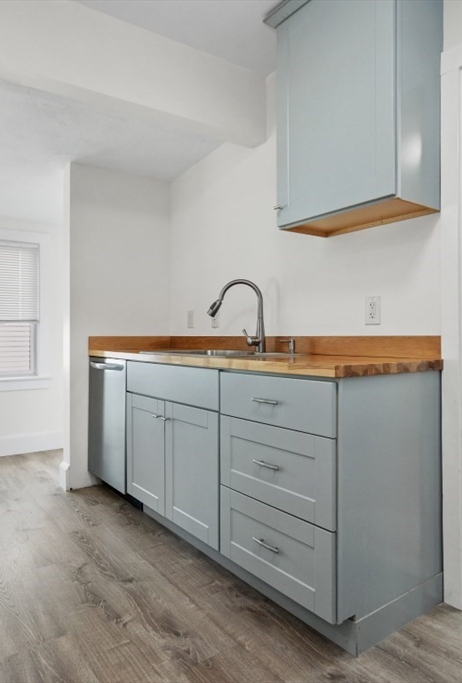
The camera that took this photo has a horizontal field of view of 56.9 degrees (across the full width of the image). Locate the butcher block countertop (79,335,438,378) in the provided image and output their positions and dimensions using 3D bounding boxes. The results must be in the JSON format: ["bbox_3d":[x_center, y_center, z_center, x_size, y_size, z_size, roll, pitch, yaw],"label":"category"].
[{"bbox_3d":[-0.073,0.041,2.282,0.648,0.134,2.075,0,0,-38],"label":"butcher block countertop"}]

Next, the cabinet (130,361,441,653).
[{"bbox_3d":[0.112,0.549,2.059,0.625,0.882,1.497,0,0,-38],"label":"cabinet"}]

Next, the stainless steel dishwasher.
[{"bbox_3d":[-0.549,0.531,2.862,0.620,0.837,0.575,0,0,-38],"label":"stainless steel dishwasher"}]

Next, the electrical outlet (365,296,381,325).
[{"bbox_3d":[0.633,-0.136,1.903,0.012,0.121,0.076,0,0,-38],"label":"electrical outlet"}]

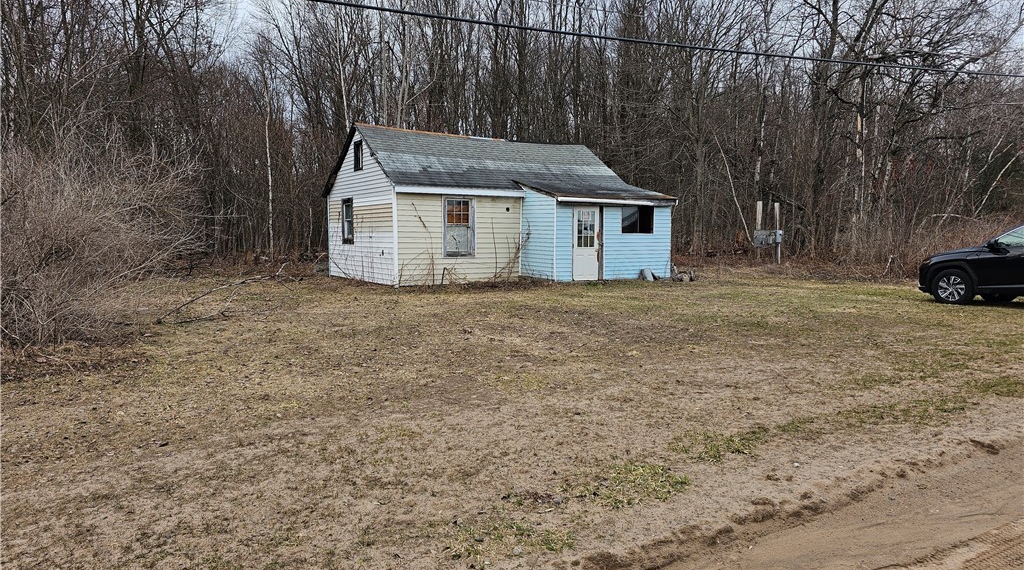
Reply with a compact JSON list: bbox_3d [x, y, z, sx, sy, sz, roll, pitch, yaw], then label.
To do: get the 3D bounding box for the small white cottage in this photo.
[{"bbox_3d":[-0.545,-2.347,20.093,7.960,4.260,7.140,-3,5,-33],"label":"small white cottage"}]

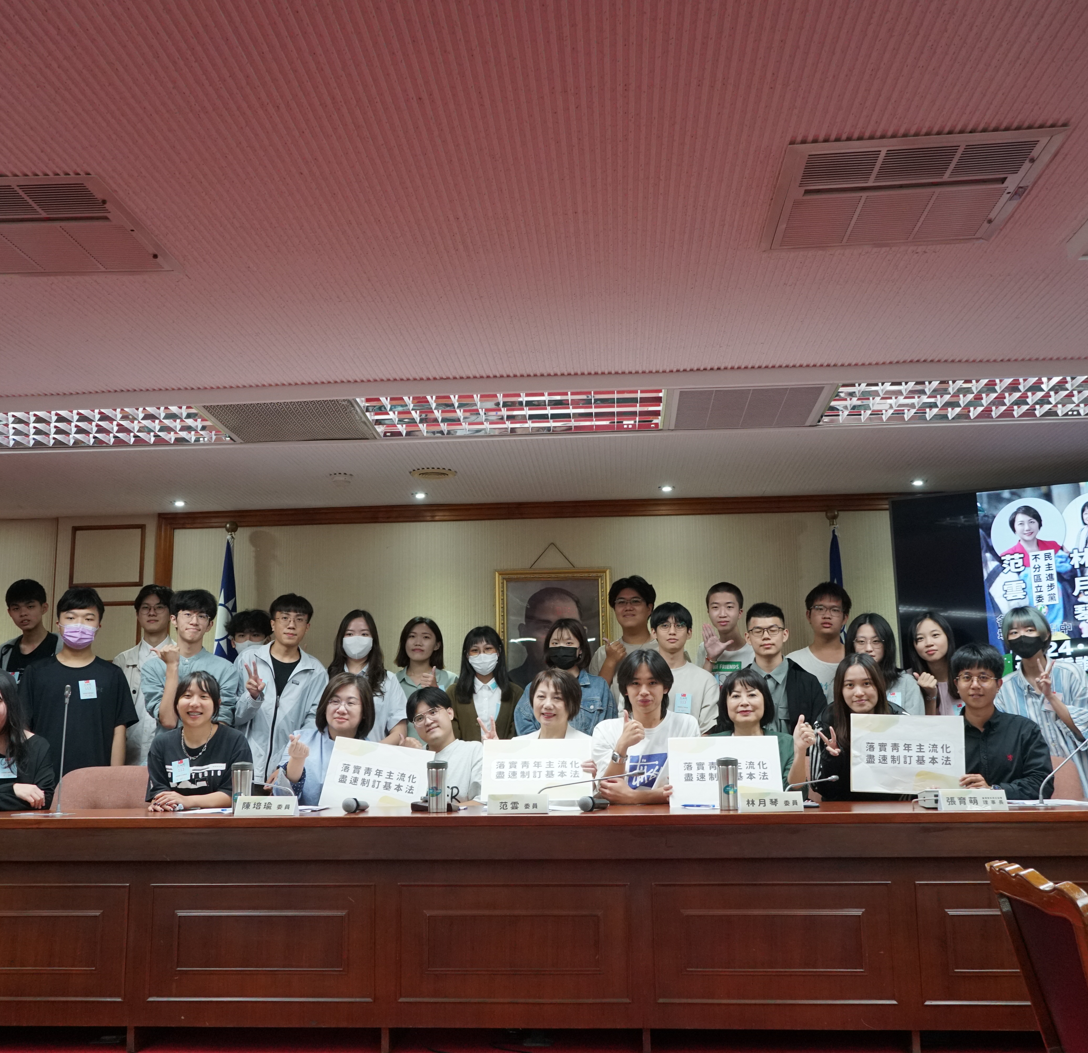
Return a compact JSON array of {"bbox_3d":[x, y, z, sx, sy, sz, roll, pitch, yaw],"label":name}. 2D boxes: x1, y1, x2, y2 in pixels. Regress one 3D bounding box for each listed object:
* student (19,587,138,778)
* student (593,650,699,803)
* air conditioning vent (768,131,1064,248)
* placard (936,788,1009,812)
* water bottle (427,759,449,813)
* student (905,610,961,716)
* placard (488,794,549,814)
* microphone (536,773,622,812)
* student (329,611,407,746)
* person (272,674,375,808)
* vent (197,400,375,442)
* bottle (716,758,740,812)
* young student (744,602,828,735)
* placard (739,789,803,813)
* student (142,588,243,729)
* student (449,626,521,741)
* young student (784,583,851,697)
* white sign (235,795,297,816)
[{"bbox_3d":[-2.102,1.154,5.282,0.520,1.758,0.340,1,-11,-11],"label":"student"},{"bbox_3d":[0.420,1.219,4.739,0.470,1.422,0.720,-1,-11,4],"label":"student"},{"bbox_3d":[0.868,-0.821,2.898,0.590,0.050,0.590,-1,-11,4],"label":"air conditioning vent"},{"bbox_3d":[1.494,0.947,4.119,0.220,0.077,0.075,-1,-11,4],"label":"placard"},{"bbox_3d":[-0.380,0.941,4.281,0.075,0.182,0.075,-1,-11,3],"label":"water bottle"},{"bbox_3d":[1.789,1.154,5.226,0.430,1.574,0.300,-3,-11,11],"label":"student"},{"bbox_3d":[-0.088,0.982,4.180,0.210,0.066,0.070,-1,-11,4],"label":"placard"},{"bbox_3d":[0.127,0.962,4.278,0.320,0.135,0.160,0,-11,-5],"label":"microphone"},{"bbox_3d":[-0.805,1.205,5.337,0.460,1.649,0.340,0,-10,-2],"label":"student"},{"bbox_3d":[-0.846,1.209,4.617,0.520,1.286,0.680,0,-11,-3],"label":"person"},{"bbox_3d":[-1.047,-0.434,4.946,0.640,0.040,0.580,-1,-11,3],"label":"vent"},{"bbox_3d":[0.658,0.923,4.241,0.075,0.186,0.075,-1,-11,3],"label":"bottle"},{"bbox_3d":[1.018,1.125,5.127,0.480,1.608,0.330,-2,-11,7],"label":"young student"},{"bbox_3d":[0.800,0.962,4.157,0.218,0.077,0.075,-1,-11,4],"label":"placard"},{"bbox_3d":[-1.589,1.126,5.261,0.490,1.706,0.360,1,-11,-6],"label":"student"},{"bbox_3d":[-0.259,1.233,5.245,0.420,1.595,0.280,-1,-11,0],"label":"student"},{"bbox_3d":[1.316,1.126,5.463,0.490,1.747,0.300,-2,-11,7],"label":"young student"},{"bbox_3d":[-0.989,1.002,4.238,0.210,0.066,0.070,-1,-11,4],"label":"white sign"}]

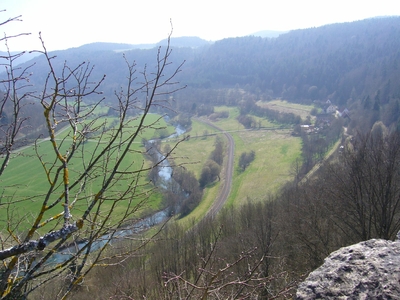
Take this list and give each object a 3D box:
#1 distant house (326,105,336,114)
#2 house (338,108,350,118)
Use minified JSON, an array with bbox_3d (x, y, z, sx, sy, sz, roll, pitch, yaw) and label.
[{"bbox_3d":[138.730,-42.980,426.000,9.800,9.000,12.000,5,14,20],"label":"distant house"},{"bbox_3d":[146.090,-36.930,408.000,8.800,8.500,12.000,-1,13,-5],"label":"house"}]

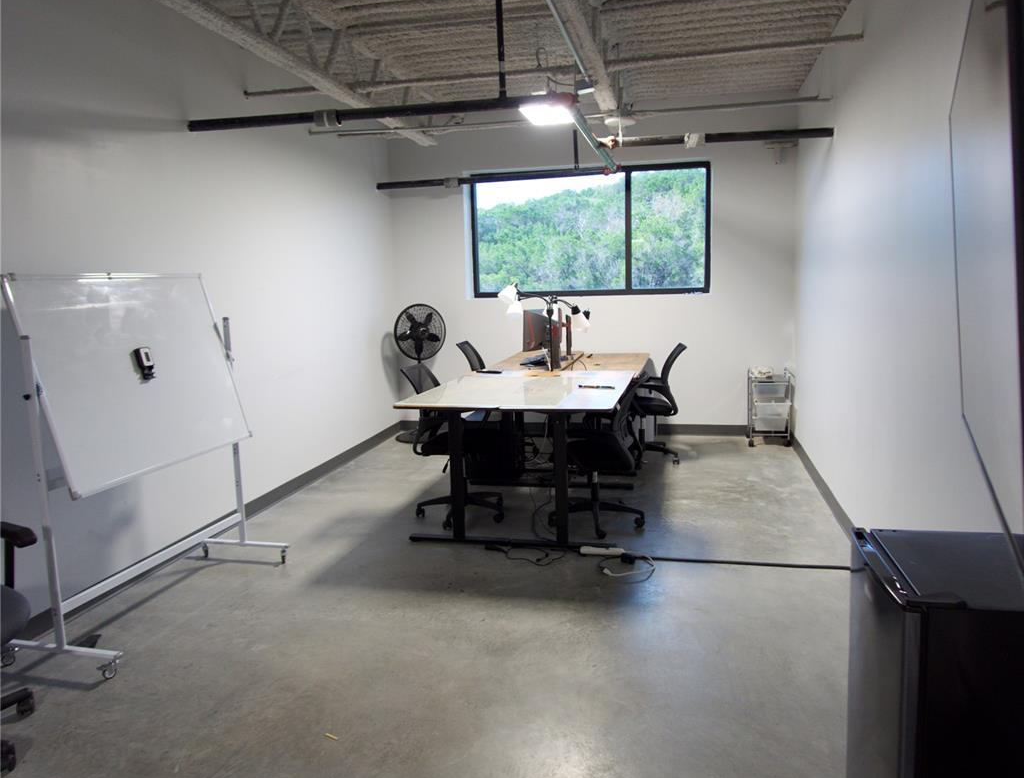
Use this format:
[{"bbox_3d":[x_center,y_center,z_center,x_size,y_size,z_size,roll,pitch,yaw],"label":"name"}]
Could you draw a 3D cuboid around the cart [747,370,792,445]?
[{"bbox_3d":[2.207,0.146,6.590,0.340,0.640,0.410,0,8,13],"label":"cart"}]

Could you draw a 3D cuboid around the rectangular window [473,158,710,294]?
[{"bbox_3d":[0.703,-1.471,7.194,2.220,1.170,0.100,0,8,13],"label":"rectangular window"}]

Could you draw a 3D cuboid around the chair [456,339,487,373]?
[{"bbox_3d":[-0.127,0.075,6.546,0.620,0.940,0.600,0,8,13],"label":"chair"}]

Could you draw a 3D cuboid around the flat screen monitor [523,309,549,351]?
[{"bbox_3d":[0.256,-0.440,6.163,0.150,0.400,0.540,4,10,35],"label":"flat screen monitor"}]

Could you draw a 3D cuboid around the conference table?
[{"bbox_3d":[0.299,0.274,5.526,1.220,0.800,3.040,0,8,13],"label":"conference table"}]

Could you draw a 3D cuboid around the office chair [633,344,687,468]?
[{"bbox_3d":[1.054,0.104,6.066,0.640,0.940,0.600,0,8,13],"label":"office chair"}]

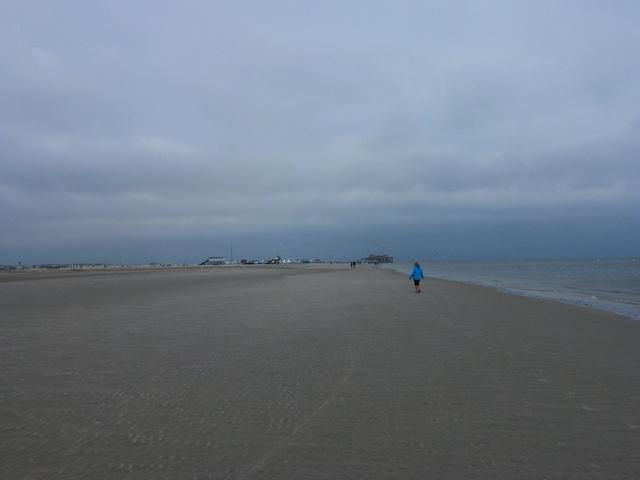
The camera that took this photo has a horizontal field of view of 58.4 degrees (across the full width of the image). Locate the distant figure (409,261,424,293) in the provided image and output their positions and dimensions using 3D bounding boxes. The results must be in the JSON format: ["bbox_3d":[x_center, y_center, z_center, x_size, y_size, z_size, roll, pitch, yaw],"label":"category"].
[{"bbox_3d":[4.223,1.649,25.000,0.600,1.360,0.420,-1,-2,6],"label":"distant figure"}]

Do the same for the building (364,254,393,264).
[{"bbox_3d":[51.038,17.013,500.000,23.000,7.900,14.000,-1,-2,6],"label":"building"}]

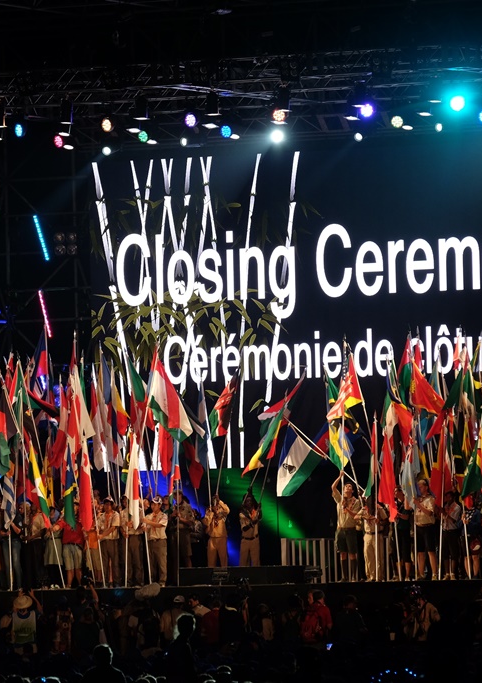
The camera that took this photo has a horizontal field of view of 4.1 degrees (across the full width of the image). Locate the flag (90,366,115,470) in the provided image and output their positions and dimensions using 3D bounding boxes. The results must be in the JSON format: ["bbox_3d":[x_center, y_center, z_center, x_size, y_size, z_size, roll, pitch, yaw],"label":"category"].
[{"bbox_3d":[-2.640,1.506,126.907,0.496,1.983,0.280,-1,-2,9],"label":"flag"}]

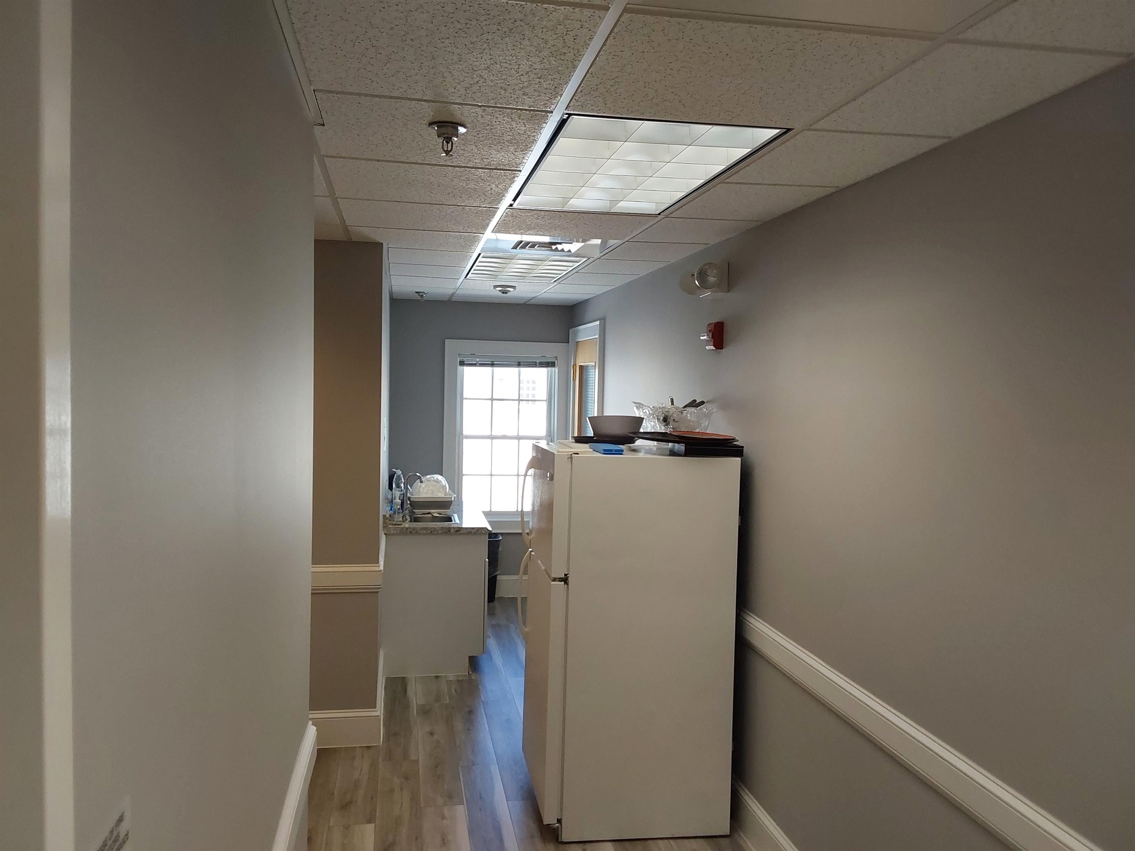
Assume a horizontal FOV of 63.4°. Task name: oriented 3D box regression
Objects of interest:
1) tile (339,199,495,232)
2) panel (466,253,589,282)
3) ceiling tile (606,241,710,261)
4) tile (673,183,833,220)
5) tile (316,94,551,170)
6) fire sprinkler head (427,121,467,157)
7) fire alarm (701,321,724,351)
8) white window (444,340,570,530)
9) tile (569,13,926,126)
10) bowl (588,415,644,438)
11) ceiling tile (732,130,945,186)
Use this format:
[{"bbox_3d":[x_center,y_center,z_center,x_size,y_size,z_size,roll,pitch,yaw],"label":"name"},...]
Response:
[{"bbox_3d":[-0.590,-0.829,3.618,0.602,0.020,0.602,1,2,-10],"label":"tile"},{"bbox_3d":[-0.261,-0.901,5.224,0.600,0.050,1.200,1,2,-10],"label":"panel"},{"bbox_3d":[0.398,-0.845,4.415,0.385,0.022,0.602,1,3,-10],"label":"ceiling tile"},{"bbox_3d":[0.615,-0.787,3.218,0.393,0.020,0.602,1,2,-10],"label":"tile"},{"bbox_3d":[-0.373,-0.773,2.420,0.602,0.020,0.602,1,2,-10],"label":"tile"},{"bbox_3d":[-0.303,-0.724,2.328,0.094,0.070,0.094,1,2,-10],"label":"fire sprinkler head"},{"bbox_3d":[0.620,-0.388,3.993,0.082,0.120,0.115,1,3,-10],"label":"fire alarm"},{"bbox_3d":[-0.499,0.094,7.514,1.015,1.560,0.100,1,3,-10],"label":"white window"},{"bbox_3d":[0.335,-0.738,1.929,0.602,0.020,0.602,1,2,-10],"label":"tile"},{"bbox_3d":[0.207,0.008,3.955,0.240,0.098,0.240,1,3,0],"label":"bowl"},{"bbox_3d":[0.724,-0.759,2.618,0.393,0.020,0.602,1,2,-10],"label":"ceiling tile"}]

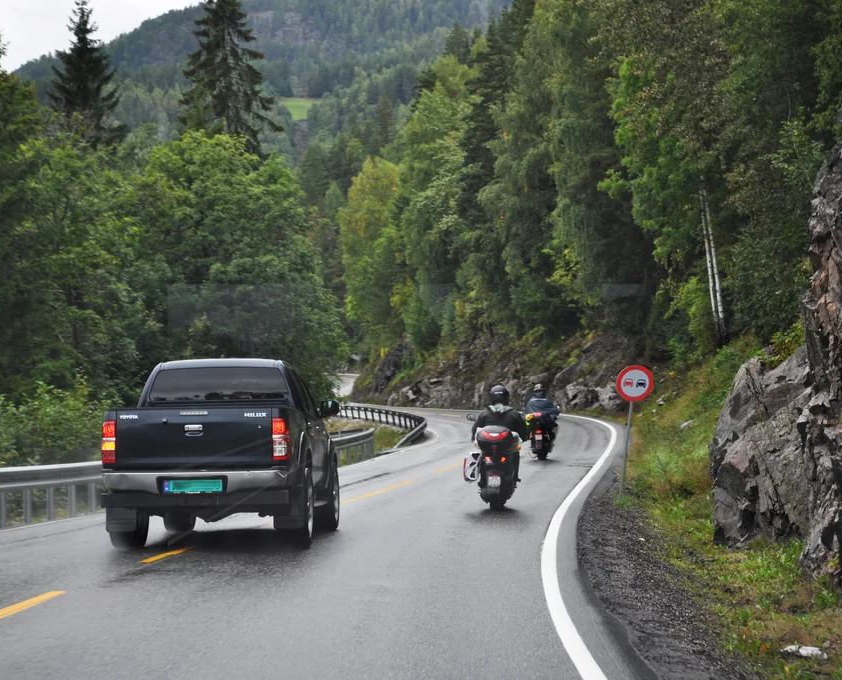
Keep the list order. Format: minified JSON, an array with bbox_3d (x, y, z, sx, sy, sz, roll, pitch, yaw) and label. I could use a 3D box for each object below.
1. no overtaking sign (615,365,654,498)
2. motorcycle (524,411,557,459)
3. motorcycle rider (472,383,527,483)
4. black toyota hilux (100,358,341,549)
[{"bbox_3d":[3.400,1.485,31.800,0.610,2.170,0.100,7,-2,6],"label":"no overtaking sign"},{"bbox_3d":[2.660,2.030,43.200,0.800,1.200,2.150,0,-2,10],"label":"motorcycle"},{"bbox_3d":[1.100,1.310,27.500,0.770,1.360,0.850,0,-2,6],"label":"motorcycle rider"},{"bbox_3d":[-1.860,1.100,19.800,1.860,1.840,5.260,0,-2,2],"label":"black toyota hilux"}]

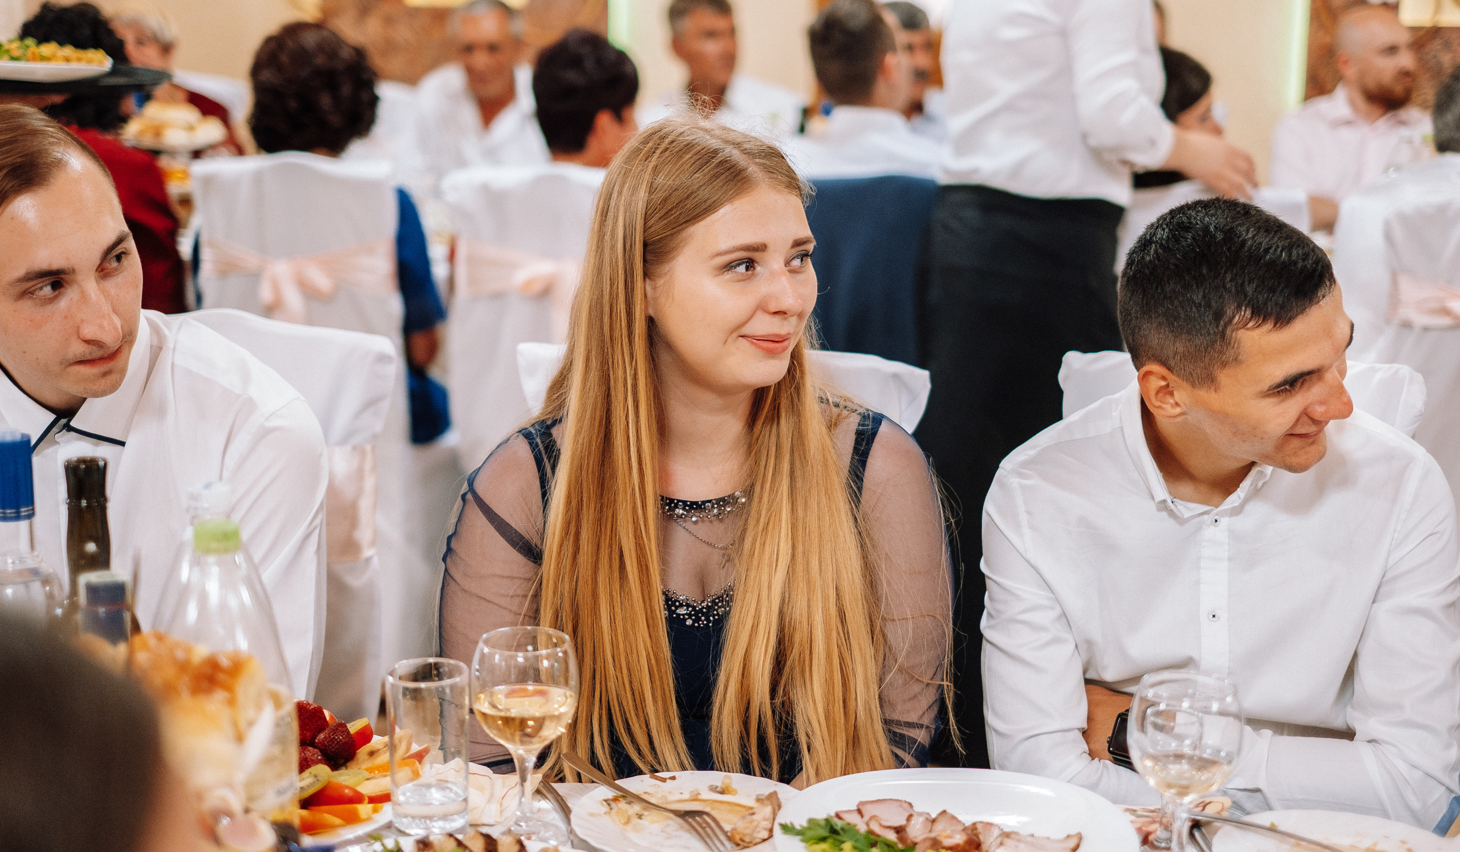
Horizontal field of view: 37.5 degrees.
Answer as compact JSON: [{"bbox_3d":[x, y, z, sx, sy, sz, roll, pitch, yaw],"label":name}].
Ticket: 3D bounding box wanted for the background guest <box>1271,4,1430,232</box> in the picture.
[{"bbox_3d":[1.598,-0.325,5.245,0.520,1.371,0.720,-2,12,-14],"label":"background guest"}]

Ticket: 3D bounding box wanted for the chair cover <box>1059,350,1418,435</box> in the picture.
[{"bbox_3d":[0.491,0.452,2.146,0.430,1.010,0.520,3,12,11],"label":"chair cover"}]

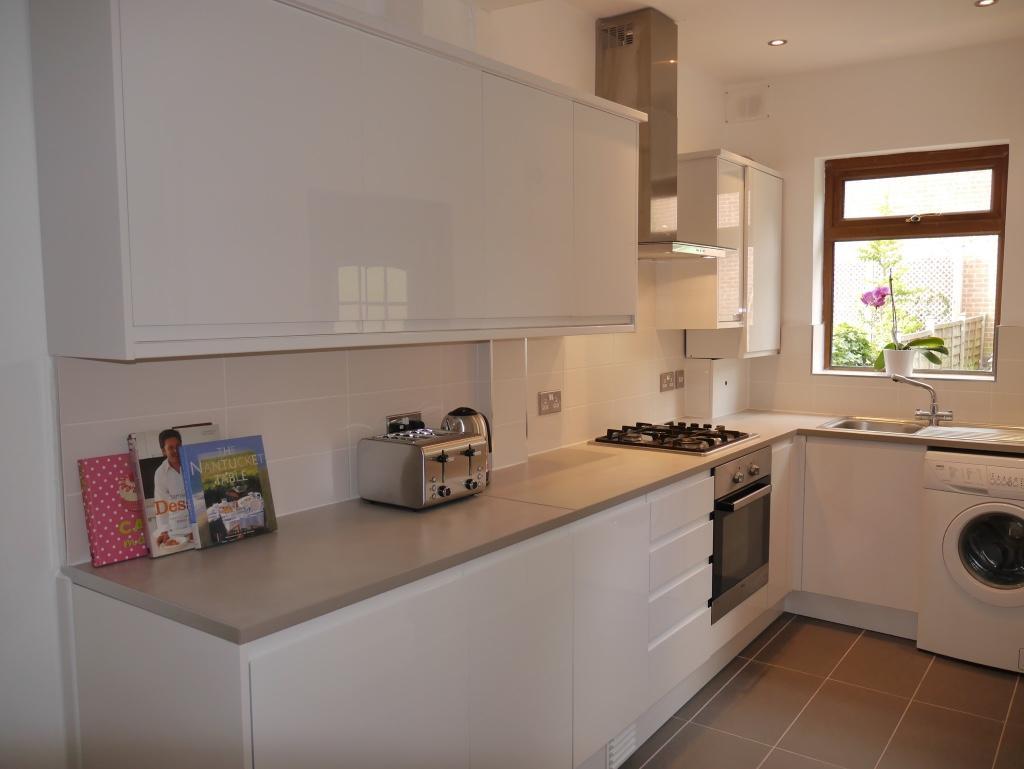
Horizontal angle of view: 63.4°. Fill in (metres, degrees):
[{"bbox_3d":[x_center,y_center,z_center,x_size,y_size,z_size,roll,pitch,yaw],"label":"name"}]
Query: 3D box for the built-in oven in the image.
[{"bbox_3d":[0.716,0.569,3.450,0.570,0.595,0.595,3,6,36],"label":"built-in oven"}]

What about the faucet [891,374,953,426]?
[{"bbox_3d":[1.875,0.072,3.801,0.250,0.220,0.085,1,5,16],"label":"faucet"}]

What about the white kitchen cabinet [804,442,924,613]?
[{"bbox_3d":[1.707,0.589,3.874,0.500,0.720,0.570,3,6,36],"label":"white kitchen cabinet"}]

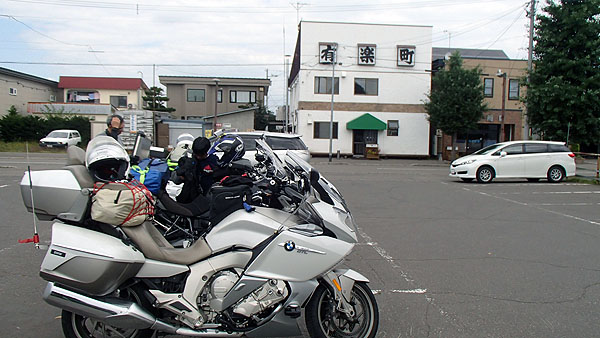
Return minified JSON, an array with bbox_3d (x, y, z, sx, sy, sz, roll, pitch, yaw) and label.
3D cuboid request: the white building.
[{"bbox_3d":[4.833,-6.774,41.494,10.720,10.610,11.000,1,4,-6],"label":"white building"}]

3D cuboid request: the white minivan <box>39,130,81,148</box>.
[{"bbox_3d":[-18.504,-2.220,34.500,1.660,1.460,4.200,1,4,-7],"label":"white minivan"}]

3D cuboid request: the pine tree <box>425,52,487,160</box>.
[{"bbox_3d":[11.690,-4.672,33.500,4.400,7.800,4.400,1,4,-6],"label":"pine tree"}]

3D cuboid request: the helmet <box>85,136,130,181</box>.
[{"bbox_3d":[-1.341,-0.074,3.120,0.270,0.300,0.320,-2,5,-37],"label":"helmet"}]

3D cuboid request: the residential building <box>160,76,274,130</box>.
[{"bbox_3d":[-8.657,-5.630,47.742,10.500,7.060,8.500,1,4,-6],"label":"residential building"}]

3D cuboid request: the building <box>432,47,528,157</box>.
[{"bbox_3d":[14.577,-5.363,41.862,7.980,8.390,10.000,1,4,-6],"label":"building"}]

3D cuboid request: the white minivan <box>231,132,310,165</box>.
[{"bbox_3d":[-2.144,-0.265,13.000,4.700,1.660,1.740,1,4,-6],"label":"white minivan"}]

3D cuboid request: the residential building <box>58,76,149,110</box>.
[{"bbox_3d":[-20.259,-5.763,48.620,8.050,7.260,8.500,1,4,-6],"label":"residential building"}]

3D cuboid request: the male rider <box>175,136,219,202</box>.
[{"bbox_3d":[-1.001,0.420,4.350,0.520,1.480,0.520,1,4,3],"label":"male rider"}]

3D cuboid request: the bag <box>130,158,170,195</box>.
[{"bbox_3d":[-1.371,0.051,4.100,0.340,0.300,0.420,1,4,-6],"label":"bag"}]

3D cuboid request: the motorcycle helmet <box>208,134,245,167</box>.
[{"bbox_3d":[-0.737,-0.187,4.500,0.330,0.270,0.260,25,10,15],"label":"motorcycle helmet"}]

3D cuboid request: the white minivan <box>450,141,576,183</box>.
[{"bbox_3d":[8.116,-0.337,17.100,4.590,1.590,1.700,0,4,-9],"label":"white minivan"}]

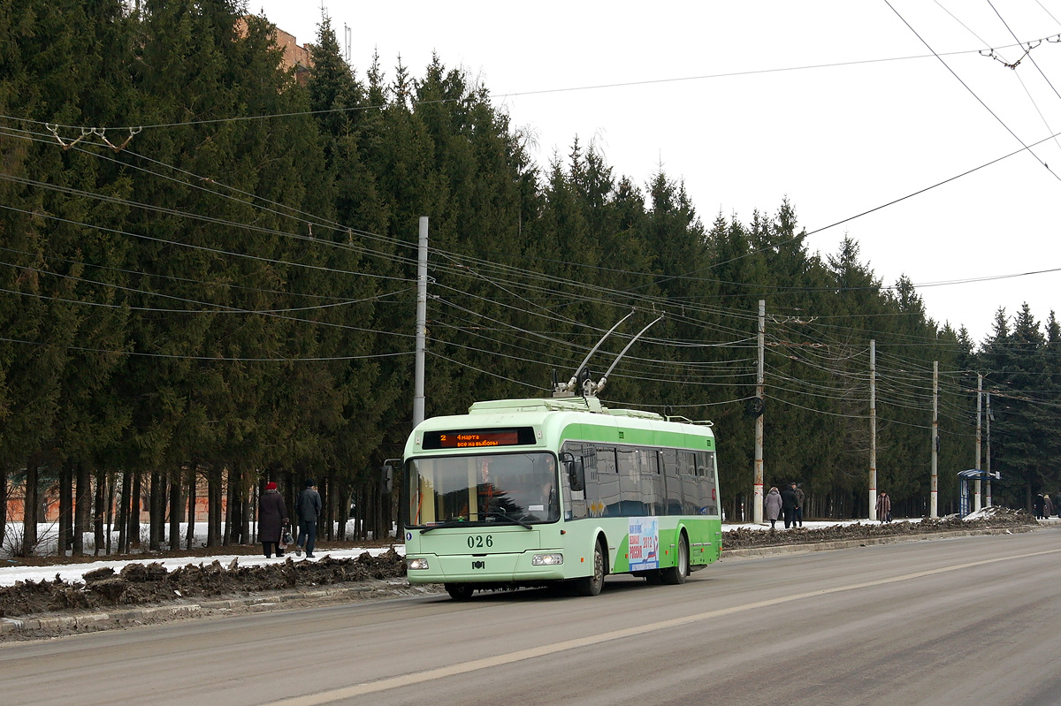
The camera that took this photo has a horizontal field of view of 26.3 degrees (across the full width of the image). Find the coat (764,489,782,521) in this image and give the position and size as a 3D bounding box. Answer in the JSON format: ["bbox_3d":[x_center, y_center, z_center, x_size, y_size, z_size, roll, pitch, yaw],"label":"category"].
[{"bbox_3d":[9.472,5.896,88.300,0.680,1.300,0.450,0,-3,18],"label":"coat"}]

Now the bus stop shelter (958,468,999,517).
[{"bbox_3d":[24.900,7.858,126.000,2.000,2.750,4.000,-1,-4,19],"label":"bus stop shelter"}]

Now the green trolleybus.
[{"bbox_3d":[0.886,2.580,40.300,2.550,3.200,11.600,-3,-4,17],"label":"green trolleybus"}]

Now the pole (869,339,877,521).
[{"bbox_3d":[17.500,3.937,115.863,0.340,9.230,0.340,0,-3,20],"label":"pole"}]

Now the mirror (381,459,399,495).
[{"bbox_3d":[-2.270,2.001,36.400,0.270,0.560,0.200,-4,-5,35],"label":"mirror"}]

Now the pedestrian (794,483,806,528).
[{"bbox_3d":[10.529,5.994,89.300,0.580,1.750,0.400,-1,-4,30],"label":"pedestrian"}]

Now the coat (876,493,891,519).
[{"bbox_3d":[17.596,7.686,113.000,0.680,1.250,0.450,-1,-4,15],"label":"coat"}]

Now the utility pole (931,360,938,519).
[{"bbox_3d":[23.821,5.138,133.463,0.340,9.230,0.340,0,-3,20],"label":"utility pole"}]

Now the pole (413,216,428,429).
[{"bbox_3d":[-2.959,0.725,61.000,0.300,8.800,0.300,0,-4,19],"label":"pole"}]

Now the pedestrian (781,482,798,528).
[{"bbox_3d":[10.078,5.965,88.300,0.640,1.750,0.420,0,-3,18],"label":"pedestrian"}]

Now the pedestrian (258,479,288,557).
[{"bbox_3d":[-5.482,3.582,48.500,0.600,1.640,0.450,-1,-4,19],"label":"pedestrian"}]

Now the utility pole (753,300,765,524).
[{"bbox_3d":[9.510,2.427,93.763,0.350,9.250,0.350,0,-3,20],"label":"utility pole"}]

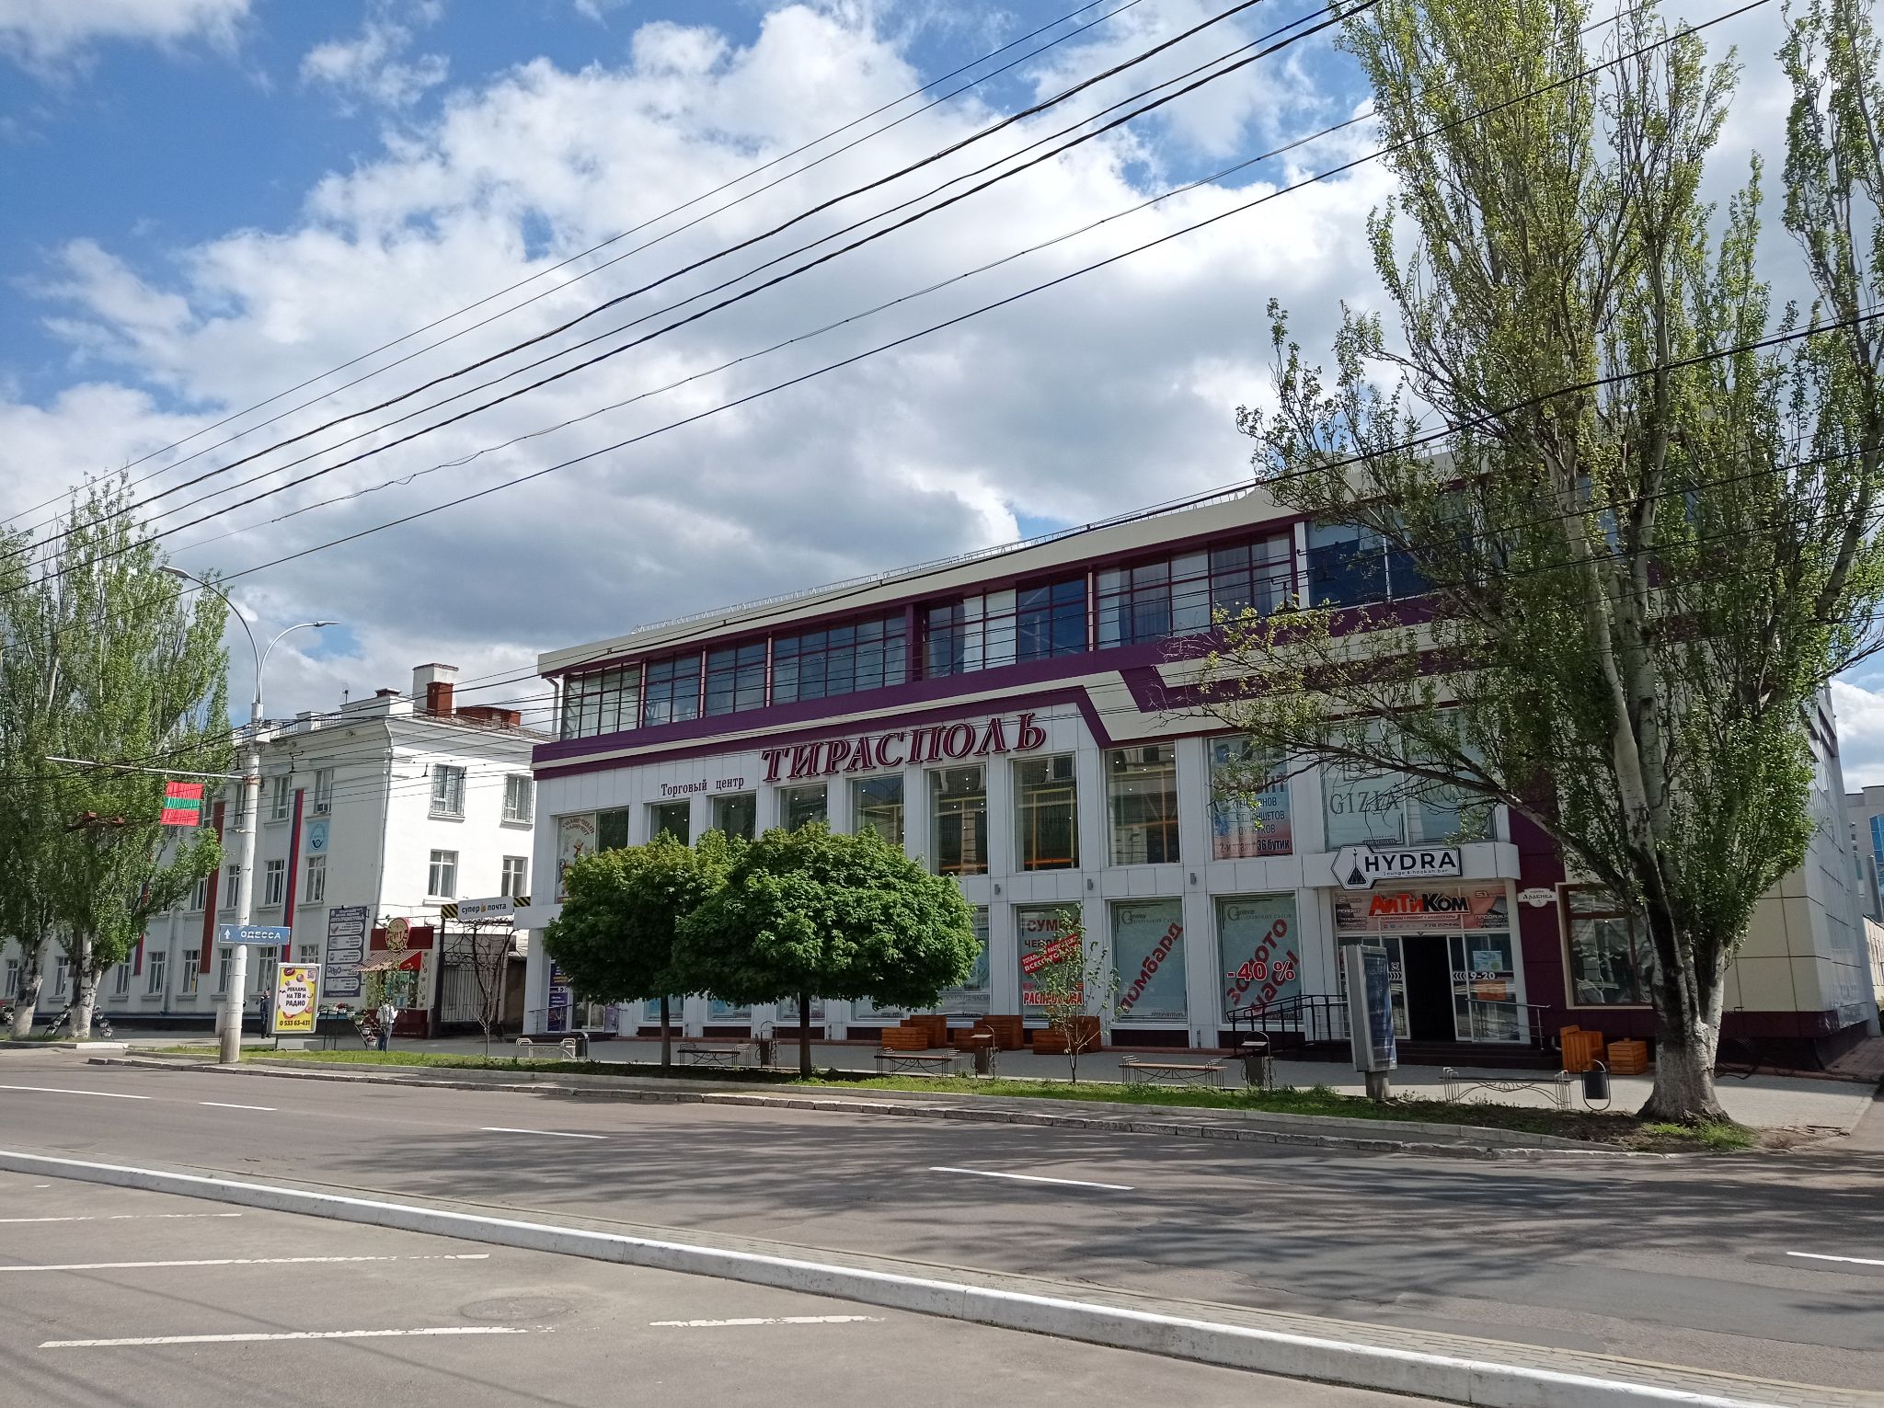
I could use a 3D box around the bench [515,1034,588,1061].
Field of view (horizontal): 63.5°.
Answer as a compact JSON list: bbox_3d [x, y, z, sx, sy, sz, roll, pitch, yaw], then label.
[{"bbox_3d":[-9.641,8.441,37.381,1.950,0.560,0.550,-8,-13,37],"label":"bench"}]

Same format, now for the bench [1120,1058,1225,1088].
[{"bbox_3d":[3.901,6.215,25.694,1.750,0.460,0.500,-8,-13,37],"label":"bench"}]

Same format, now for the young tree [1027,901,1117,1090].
[{"bbox_3d":[2.274,5.062,26.596,1.650,3.050,1.500,0,-11,0],"label":"young tree"}]

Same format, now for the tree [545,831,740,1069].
[{"bbox_3d":[-5.907,5.195,32.243,4.800,5.000,4.600,0,-11,0],"label":"tree"}]

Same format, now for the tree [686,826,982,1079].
[{"bbox_3d":[-2.151,4.690,29.027,5.600,4.750,5.200,0,-11,0],"label":"tree"}]

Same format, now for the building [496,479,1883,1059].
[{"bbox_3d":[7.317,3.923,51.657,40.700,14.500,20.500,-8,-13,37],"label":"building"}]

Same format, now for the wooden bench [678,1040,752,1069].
[{"bbox_3d":[-4.988,7.656,33.341,1.800,0.550,0.520,-8,-13,37],"label":"wooden bench"}]

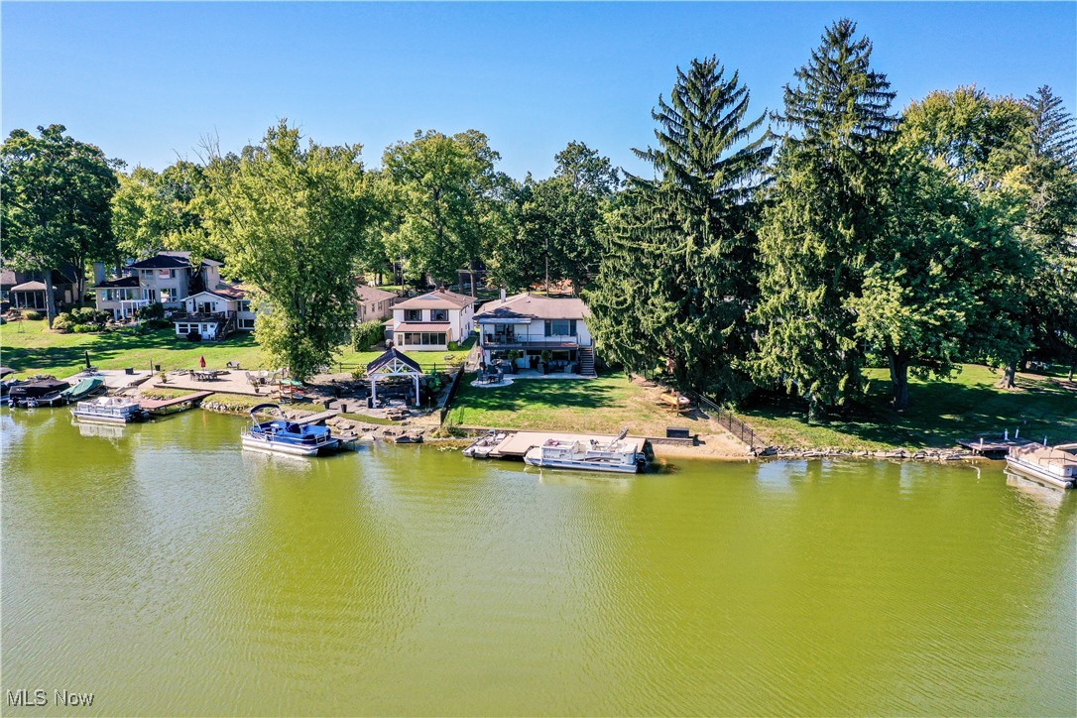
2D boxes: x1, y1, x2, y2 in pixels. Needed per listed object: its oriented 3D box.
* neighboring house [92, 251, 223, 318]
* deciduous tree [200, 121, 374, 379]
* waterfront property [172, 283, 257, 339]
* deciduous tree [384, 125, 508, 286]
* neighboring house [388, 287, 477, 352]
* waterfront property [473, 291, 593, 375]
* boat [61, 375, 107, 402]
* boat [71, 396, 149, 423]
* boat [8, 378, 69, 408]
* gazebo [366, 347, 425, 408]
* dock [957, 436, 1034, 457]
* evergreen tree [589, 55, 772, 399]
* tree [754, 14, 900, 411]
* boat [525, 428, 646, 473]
[{"bbox_3d":[-59.000,-11.422,129.262,17.000,9.800,12.000,-3,9,-21],"label":"neighboring house"},{"bbox_3d":[-22.344,-9.228,74.445,14.689,23.068,14.500,0,8,0],"label":"deciduous tree"},{"bbox_3d":[-41.900,-6.520,111.803,9.800,6.200,12.500,1,9,4],"label":"waterfront property"},{"bbox_3d":[-13.993,-20.252,126.404,18.743,27.695,18.743,0,8,0],"label":"deciduous tree"},{"bbox_3d":[-12.712,-5.177,103.021,8.600,6.311,17.500,0,8,2],"label":"neighboring house"},{"bbox_3d":[-0.400,-3.577,90.301,12.300,7.100,17.000,0,9,0],"label":"waterfront property"},{"bbox_3d":[-39.800,2.698,73.457,1.950,1.400,4.900,1,9,9],"label":"boat"},{"bbox_3d":[-33.250,4.052,65.242,5.900,1.500,2.400,3,9,23],"label":"boat"},{"bbox_3d":[-42.800,2.700,72.952,2.450,1.750,5.800,1,9,9],"label":"boat"},{"bbox_3d":[-11.661,1.491,67.577,4.200,4.004,5.100,-2,8,-15],"label":"gazebo"},{"bbox_3d":[30.700,5.791,55.924,4.600,0.800,2.600,-1,9,-8],"label":"dock"},{"bbox_3d":[11.254,-10.392,66.700,14.173,26.378,14.000,0,8,0],"label":"evergreen tree"},{"bbox_3d":[20.400,-9.287,59.581,9.800,27.500,9.800,0,9,0],"label":"tree"},{"bbox_3d":[3.000,5.615,52.457,7.400,2.200,2.450,2,9,14],"label":"boat"}]

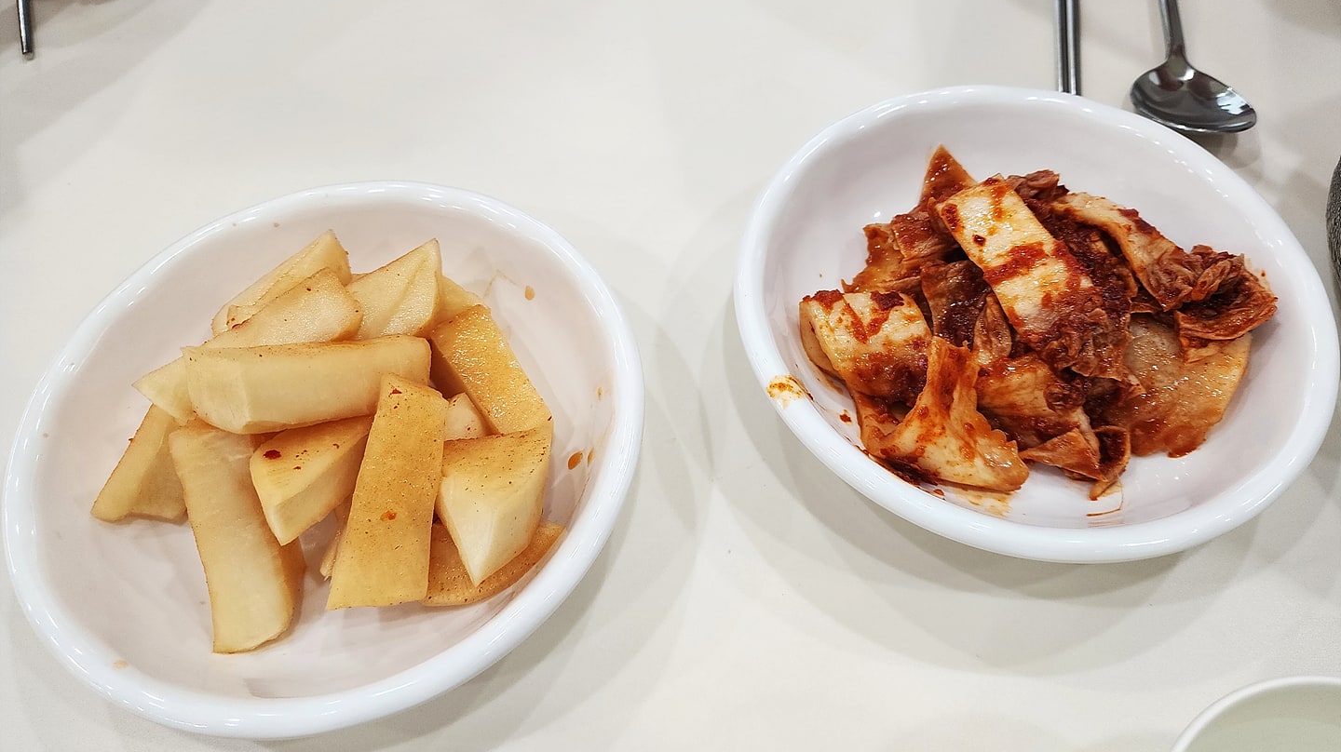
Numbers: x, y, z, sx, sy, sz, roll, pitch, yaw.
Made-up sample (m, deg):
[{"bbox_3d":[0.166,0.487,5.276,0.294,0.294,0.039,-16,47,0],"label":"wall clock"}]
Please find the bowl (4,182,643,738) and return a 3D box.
[{"bbox_3d":[-0.086,0.019,0.243,0.158,0.044,0.158,-3,59,0],"label":"bowl"}]

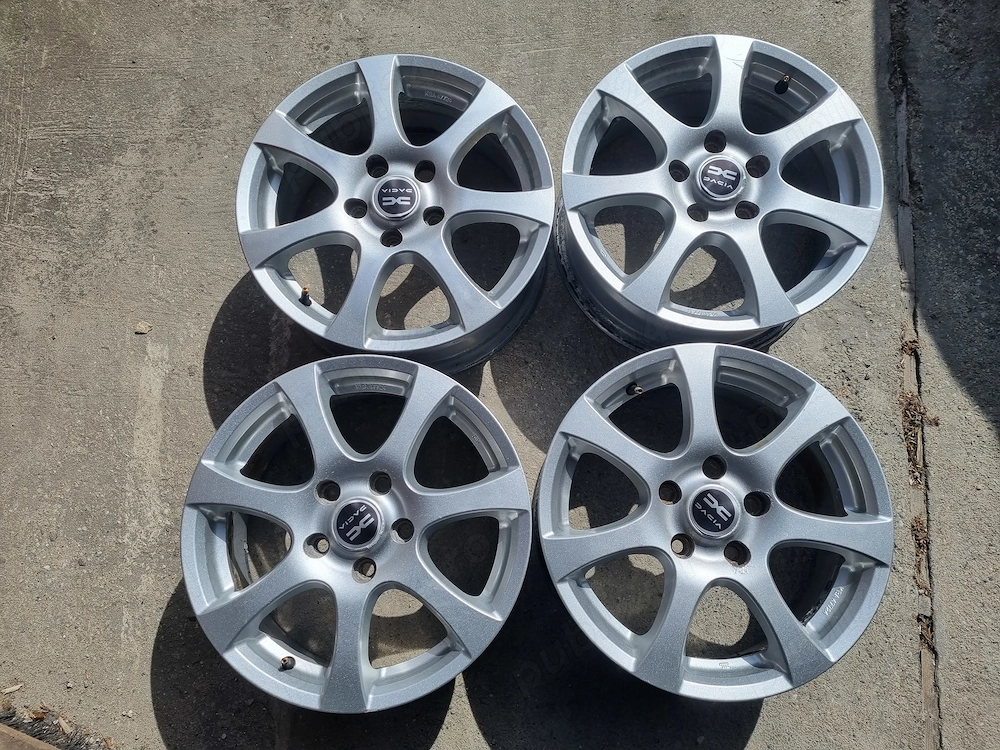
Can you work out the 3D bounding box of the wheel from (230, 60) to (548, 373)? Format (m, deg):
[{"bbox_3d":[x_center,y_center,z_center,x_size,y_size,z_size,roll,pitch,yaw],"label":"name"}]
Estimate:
[{"bbox_3d":[-0.143,-0.226,1.130,0.442,0.188,0.442,0,78,1],"label":"wheel"}]

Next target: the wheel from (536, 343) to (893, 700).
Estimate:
[{"bbox_3d":[0.271,0.194,1.033,0.442,0.188,0.442,0,78,1],"label":"wheel"}]

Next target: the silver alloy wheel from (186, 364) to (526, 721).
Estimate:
[{"bbox_3d":[-0.180,0.208,1.038,0.442,0.188,0.442,0,78,1],"label":"silver alloy wheel"}]

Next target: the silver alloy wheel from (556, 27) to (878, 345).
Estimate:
[{"bbox_3d":[0.309,-0.255,1.129,0.442,0.188,0.442,0,78,1],"label":"silver alloy wheel"}]

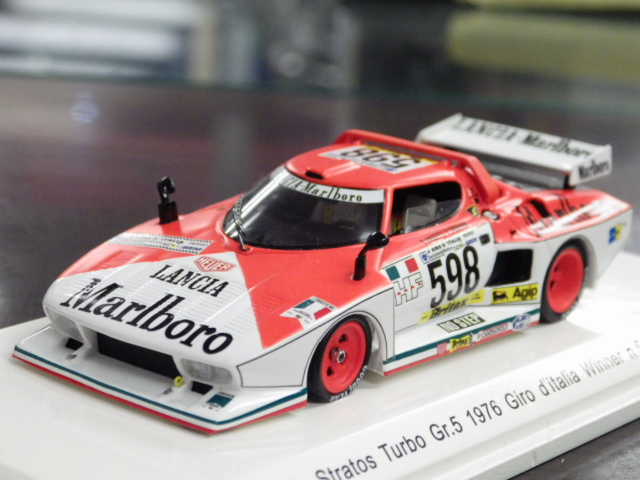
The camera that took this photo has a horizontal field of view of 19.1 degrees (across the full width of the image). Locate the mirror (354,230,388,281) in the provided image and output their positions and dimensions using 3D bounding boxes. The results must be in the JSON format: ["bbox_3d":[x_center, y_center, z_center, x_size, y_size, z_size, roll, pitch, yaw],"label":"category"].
[{"bbox_3d":[0.007,0.002,0.251,0.004,0.006,0.003,11,18,26],"label":"mirror"}]

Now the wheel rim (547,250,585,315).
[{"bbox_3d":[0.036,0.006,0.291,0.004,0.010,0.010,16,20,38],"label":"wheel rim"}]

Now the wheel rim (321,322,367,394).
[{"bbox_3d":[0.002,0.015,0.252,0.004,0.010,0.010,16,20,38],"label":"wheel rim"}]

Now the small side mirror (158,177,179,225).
[{"bbox_3d":[-0.022,-0.006,0.274,0.003,0.006,0.004,-9,20,-37],"label":"small side mirror"}]

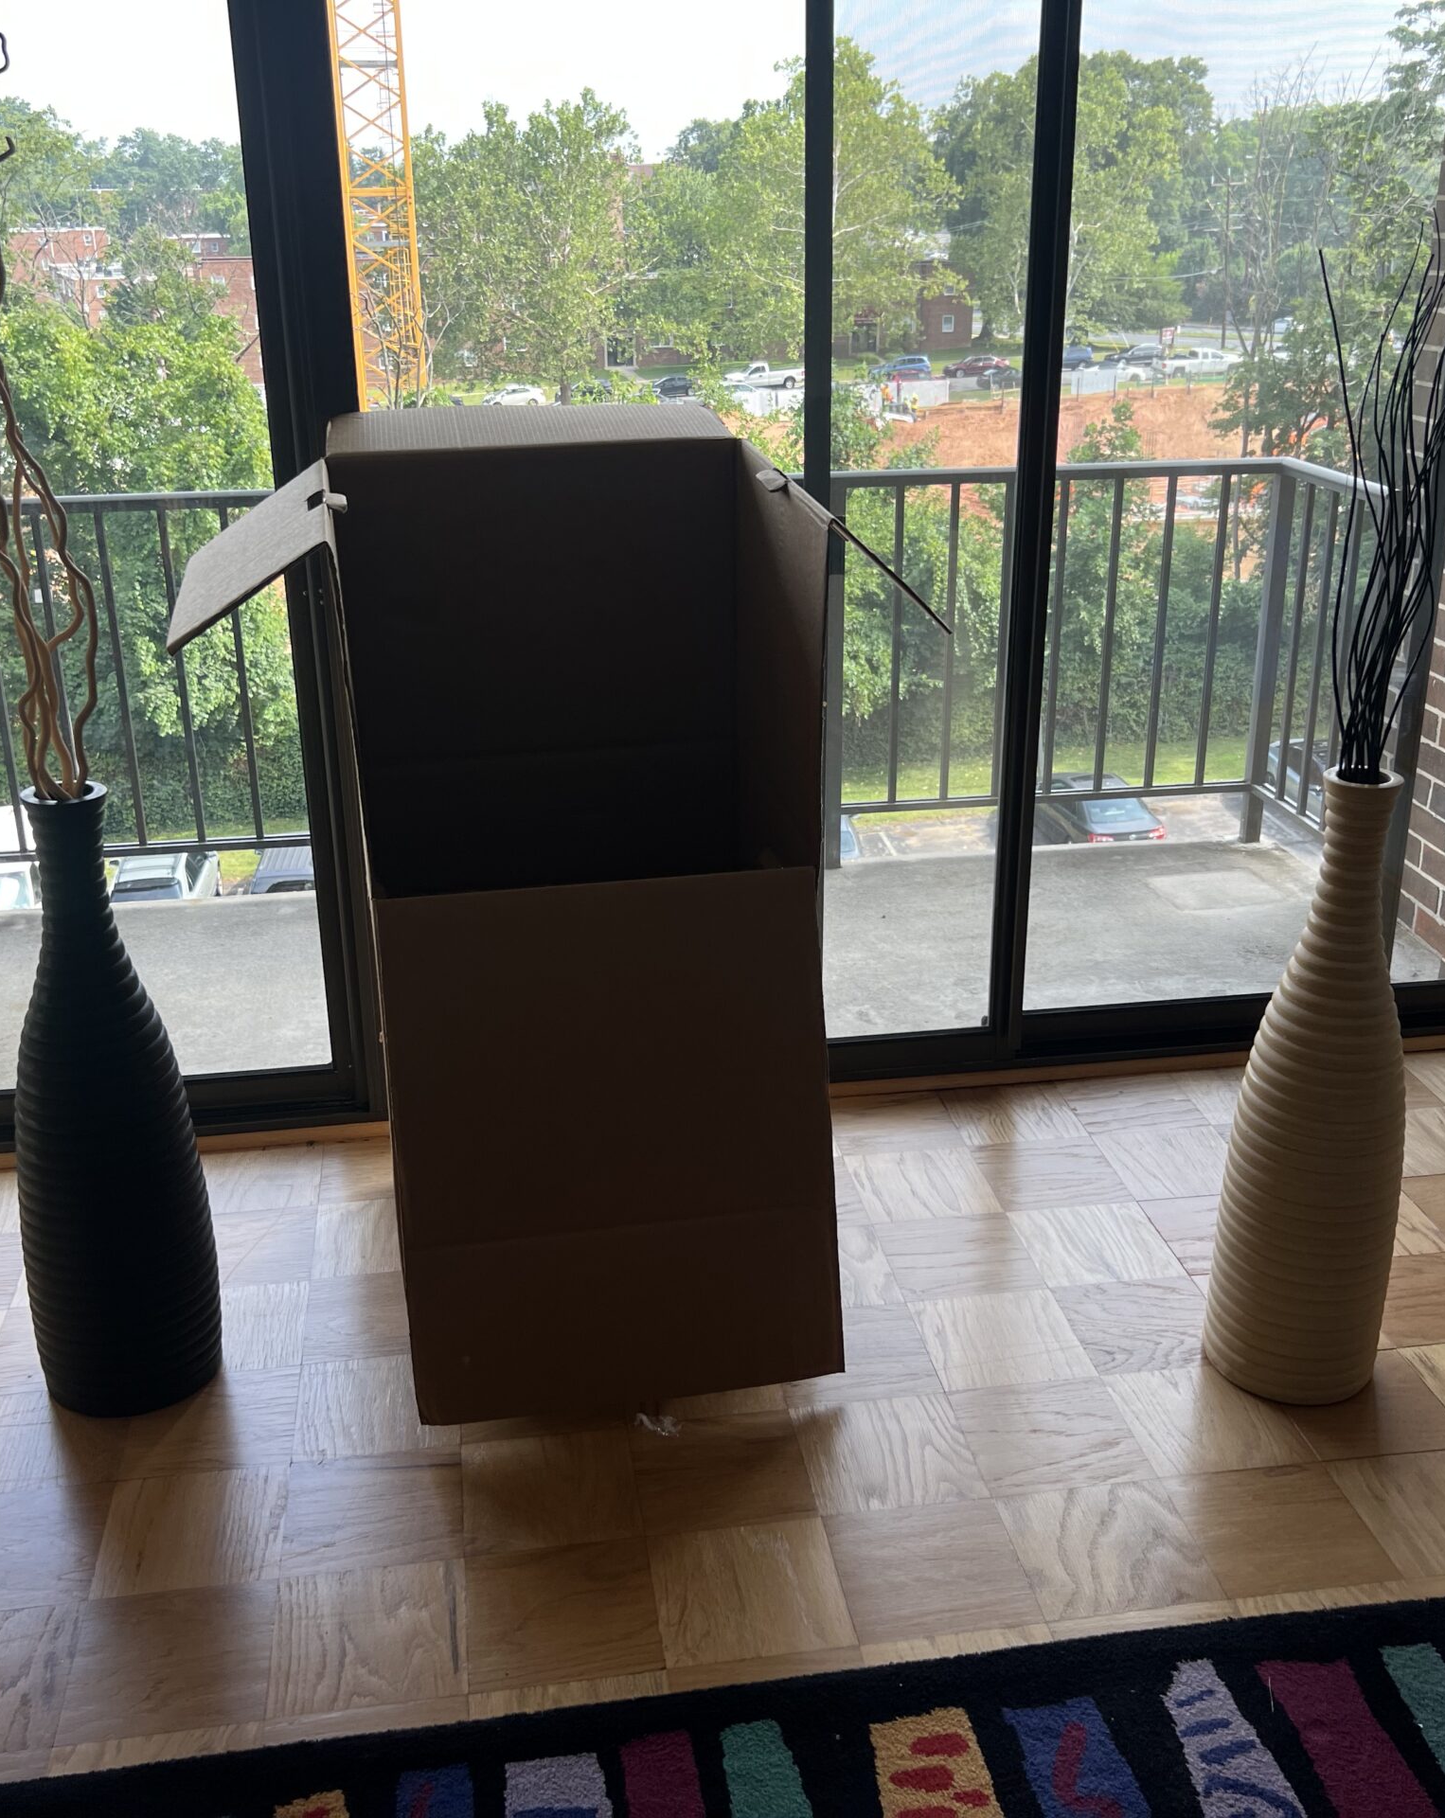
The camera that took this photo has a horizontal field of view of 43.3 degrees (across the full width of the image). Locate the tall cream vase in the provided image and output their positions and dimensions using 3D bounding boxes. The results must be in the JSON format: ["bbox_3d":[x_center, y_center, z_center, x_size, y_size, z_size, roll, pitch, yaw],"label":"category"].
[{"bbox_3d":[0.829,0.239,2.509,0.252,0.882,0.252,-4,22,-8],"label":"tall cream vase"}]

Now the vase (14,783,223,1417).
[{"bbox_3d":[-0.866,0.260,2.520,0.261,0.880,0.261,-4,22,-8],"label":"vase"}]

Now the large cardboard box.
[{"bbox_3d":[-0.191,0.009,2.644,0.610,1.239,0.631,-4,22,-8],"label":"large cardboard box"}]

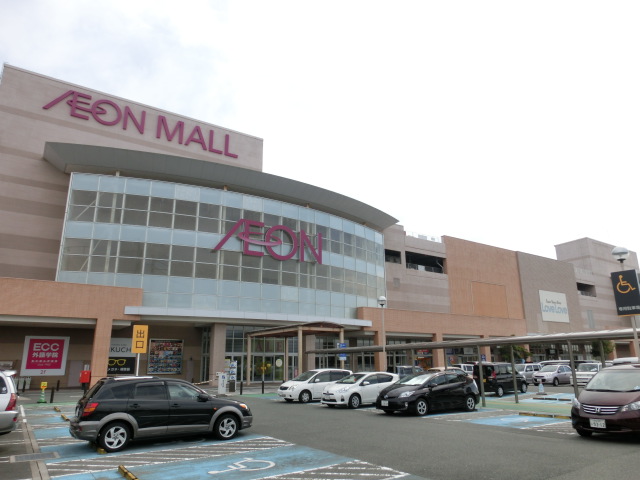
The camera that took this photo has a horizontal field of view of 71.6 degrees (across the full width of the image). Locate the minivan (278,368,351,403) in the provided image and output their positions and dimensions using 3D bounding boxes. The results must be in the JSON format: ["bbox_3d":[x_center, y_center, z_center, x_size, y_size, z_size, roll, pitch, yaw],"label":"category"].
[{"bbox_3d":[-0.074,7.621,23.377,4.240,1.610,1.720,10,-19,-33],"label":"minivan"}]

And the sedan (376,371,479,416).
[{"bbox_3d":[4.254,5.907,17.336,4.460,1.490,1.780,9,-19,-33],"label":"sedan"}]

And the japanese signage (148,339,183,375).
[{"bbox_3d":[-14.459,10.988,41.780,3.130,3.165,0.150,9,-19,-33],"label":"japanese signage"}]

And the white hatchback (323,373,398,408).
[{"bbox_3d":[1.942,6.829,20.386,3.995,1.445,1.720,11,-19,-36],"label":"white hatchback"}]

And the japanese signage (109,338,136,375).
[{"bbox_3d":[-17.967,10.368,39.513,2.915,3.090,0.150,9,-19,-33],"label":"japanese signage"}]

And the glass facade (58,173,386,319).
[{"bbox_3d":[-5.239,1.763,44.496,35.800,11.400,3.500,9,-19,-33],"label":"glass facade"}]

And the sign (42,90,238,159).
[{"bbox_3d":[-16.051,-11.054,42.594,17.670,2.450,0.350,9,-19,-33],"label":"sign"}]

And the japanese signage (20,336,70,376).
[{"bbox_3d":[-22.555,9.561,36.547,3.140,3.135,0.150,9,-19,-33],"label":"japanese signage"}]

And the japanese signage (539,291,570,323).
[{"bbox_3d":[38.423,10.975,72.420,7.800,5.000,0.160,9,-19,-33],"label":"japanese signage"}]

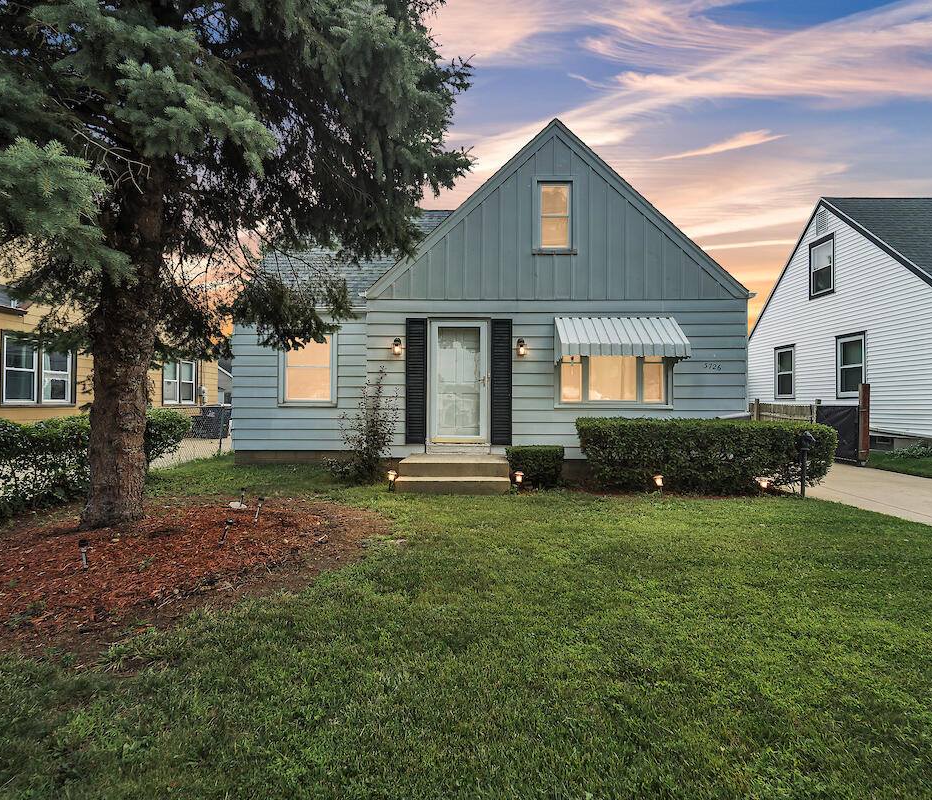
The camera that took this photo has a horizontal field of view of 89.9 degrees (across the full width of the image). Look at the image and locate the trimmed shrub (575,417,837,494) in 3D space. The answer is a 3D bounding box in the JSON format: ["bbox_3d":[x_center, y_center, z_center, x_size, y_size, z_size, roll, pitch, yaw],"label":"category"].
[{"bbox_3d":[3.380,0.790,6.800,3.480,1.030,0.920,0,-1,0],"label":"trimmed shrub"}]

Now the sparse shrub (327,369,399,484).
[{"bbox_3d":[-1.600,0.400,7.250,1.020,1.760,0.880,0,-1,0],"label":"sparse shrub"}]

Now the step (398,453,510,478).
[{"bbox_3d":[-0.140,1.010,7.220,1.540,0.210,1.130,0,-1,0],"label":"step"}]

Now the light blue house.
[{"bbox_3d":[0.130,-1.840,11.950,9.350,6.400,8.500,0,-1,0],"label":"light blue house"}]

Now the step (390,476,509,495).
[{"bbox_3d":[-0.170,1.200,6.520,1.570,0.200,0.330,0,-1,0],"label":"step"}]

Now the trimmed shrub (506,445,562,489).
[{"bbox_3d":[1.040,0.985,7.000,0.800,0.610,0.720,0,-1,0],"label":"trimmed shrub"}]

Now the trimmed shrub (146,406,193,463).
[{"bbox_3d":[-5.550,0.720,8.300,1.200,1.120,1.200,0,-1,0],"label":"trimmed shrub"}]

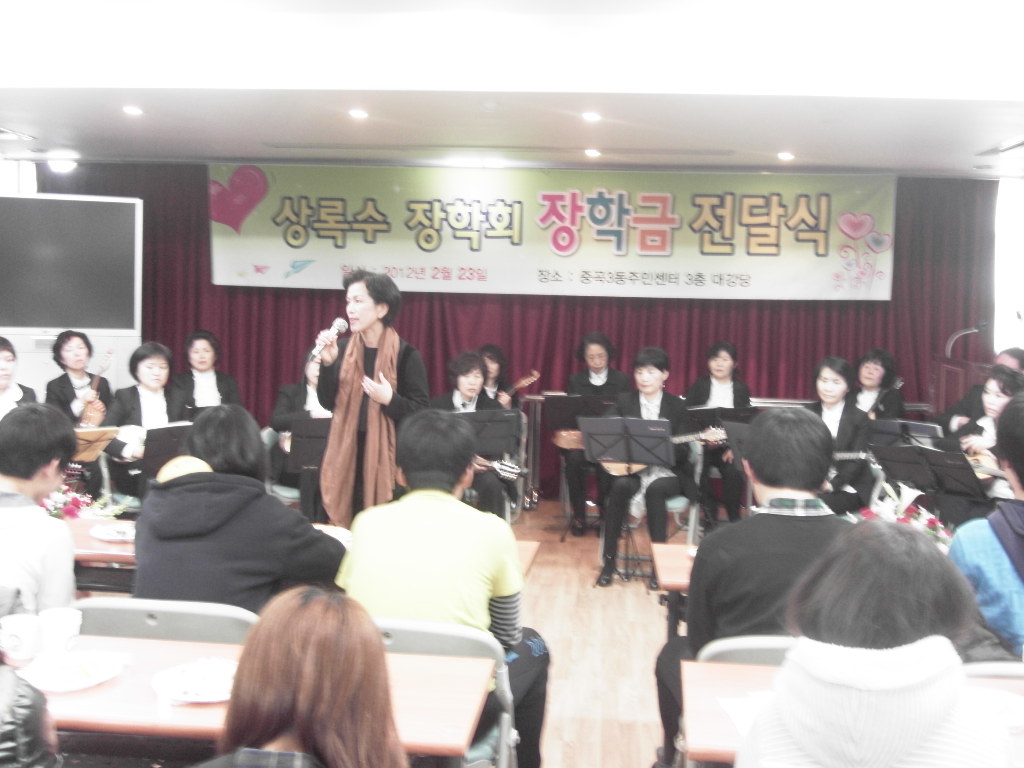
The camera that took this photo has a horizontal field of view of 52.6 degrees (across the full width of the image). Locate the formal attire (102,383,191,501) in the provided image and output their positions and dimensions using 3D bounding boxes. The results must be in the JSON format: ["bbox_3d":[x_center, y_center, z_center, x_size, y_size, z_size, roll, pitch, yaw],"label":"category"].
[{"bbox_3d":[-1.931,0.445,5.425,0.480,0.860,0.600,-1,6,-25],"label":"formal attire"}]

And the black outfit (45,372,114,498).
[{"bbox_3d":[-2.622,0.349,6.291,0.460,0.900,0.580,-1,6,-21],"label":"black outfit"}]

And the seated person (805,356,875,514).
[{"bbox_3d":[1.687,0.476,5.374,0.480,1.220,0.680,4,6,23],"label":"seated person"}]

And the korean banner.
[{"bbox_3d":[0.214,-1.104,7.487,4.970,0.880,0.050,2,5,5],"label":"korean banner"}]

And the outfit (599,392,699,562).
[{"bbox_3d":[0.756,0.499,5.703,0.550,0.880,0.650,2,5,10],"label":"outfit"}]

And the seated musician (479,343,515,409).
[{"bbox_3d":[-0.145,0.325,6.722,0.520,1.200,0.720,2,5,7],"label":"seated musician"}]

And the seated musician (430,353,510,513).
[{"bbox_3d":[-0.240,0.444,5.720,0.520,1.220,0.700,1,6,0],"label":"seated musician"}]

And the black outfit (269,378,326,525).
[{"bbox_3d":[-1.103,0.467,5.617,0.470,0.900,0.620,0,5,-12],"label":"black outfit"}]

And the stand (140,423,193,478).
[{"bbox_3d":[-1.566,0.638,4.950,0.480,0.920,0.400,-1,6,-27],"label":"stand"}]

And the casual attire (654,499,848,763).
[{"bbox_3d":[0.671,0.805,2.740,0.540,1.100,0.820,2,6,3],"label":"casual attire"}]

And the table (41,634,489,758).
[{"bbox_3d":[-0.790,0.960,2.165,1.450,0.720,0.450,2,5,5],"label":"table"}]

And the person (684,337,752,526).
[{"bbox_3d":[1.349,0.319,6.828,0.470,1.220,0.680,2,7,13],"label":"person"}]

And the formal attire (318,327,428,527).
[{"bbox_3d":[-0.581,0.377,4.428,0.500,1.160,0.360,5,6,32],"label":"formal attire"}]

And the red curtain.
[{"bbox_3d":[-0.116,-0.371,7.695,7.099,2.400,0.200,2,5,5],"label":"red curtain"}]

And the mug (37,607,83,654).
[{"bbox_3d":[-1.047,0.581,2.400,0.094,0.090,0.094,1,6,0],"label":"mug"}]

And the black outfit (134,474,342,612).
[{"bbox_3d":[-0.749,0.545,2.900,0.540,0.600,0.480,2,6,7],"label":"black outfit"}]

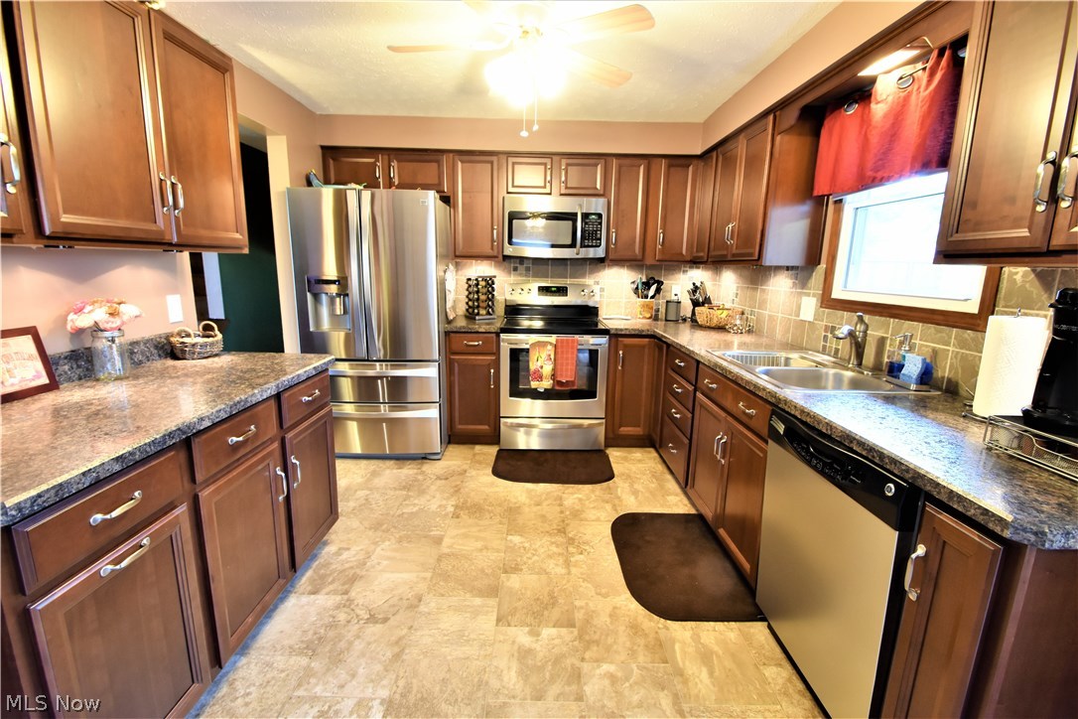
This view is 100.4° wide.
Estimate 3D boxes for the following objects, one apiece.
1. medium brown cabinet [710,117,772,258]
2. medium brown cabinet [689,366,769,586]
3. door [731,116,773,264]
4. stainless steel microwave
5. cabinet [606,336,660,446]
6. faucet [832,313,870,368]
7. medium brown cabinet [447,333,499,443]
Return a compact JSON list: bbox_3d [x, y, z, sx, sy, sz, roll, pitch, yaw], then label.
[{"bbox_3d":[1.300,-0.923,2.569,0.330,0.740,0.740,1,11,-1],"label":"medium brown cabinet"},{"bbox_3d":[1.081,0.446,1.935,0.610,0.770,0.700,1,11,-1],"label":"medium brown cabinet"},{"bbox_3d":[1.171,-0.910,2.472,0.024,0.709,0.359,1,11,-1],"label":"door"},{"bbox_3d":[0.116,-0.989,3.444,0.756,0.420,0.380,1,11,-1],"label":"stainless steel microwave"},{"bbox_3d":[0.666,0.196,3.514,0.360,0.860,0.600,1,11,-1],"label":"cabinet"},{"bbox_3d":[1.349,-0.079,1.954,0.220,0.235,0.070,-5,13,-27],"label":"faucet"},{"bbox_3d":[-0.469,0.178,3.501,0.370,0.860,0.600,1,11,-1],"label":"medium brown cabinet"}]

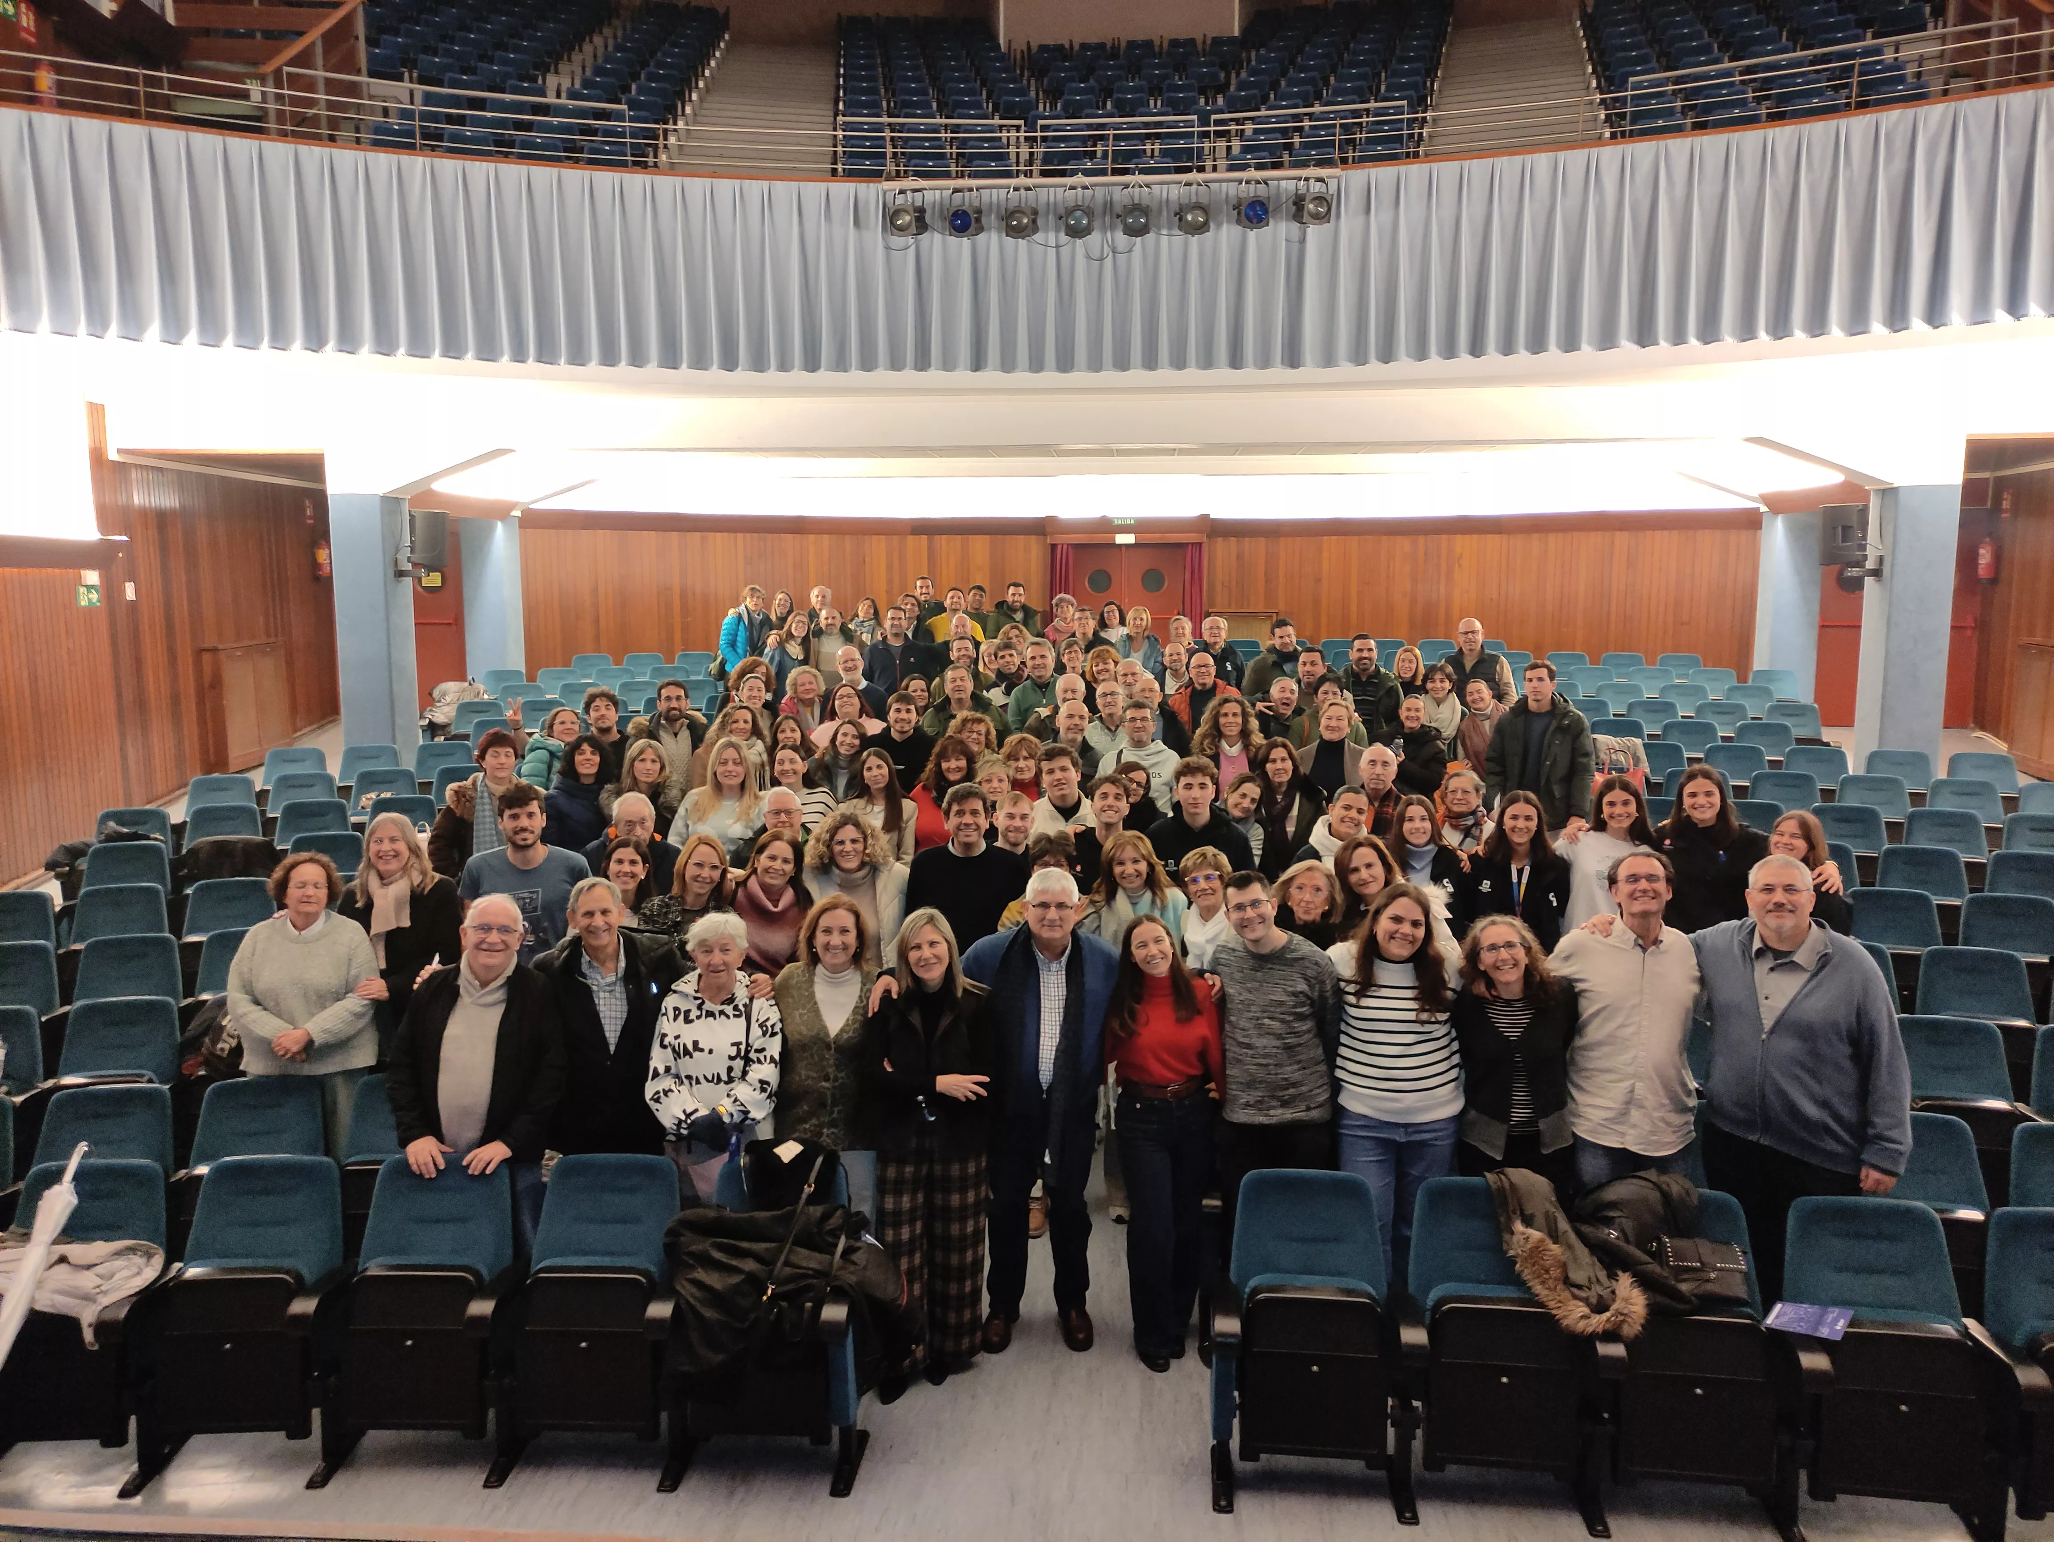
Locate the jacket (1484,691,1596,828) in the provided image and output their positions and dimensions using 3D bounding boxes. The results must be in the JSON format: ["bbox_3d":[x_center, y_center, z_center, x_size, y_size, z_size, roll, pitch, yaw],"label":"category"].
[{"bbox_3d":[3.354,-0.058,9.675,0.700,0.860,0.380,3,8,21],"label":"jacket"}]

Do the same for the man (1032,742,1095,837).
[{"bbox_3d":[0.177,0.759,7.721,0.520,1.806,0.340,0,8,3],"label":"man"}]

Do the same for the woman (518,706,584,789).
[{"bbox_3d":[-3.078,0.383,9.906,0.520,1.595,0.380,-4,9,-27],"label":"woman"}]

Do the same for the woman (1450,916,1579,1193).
[{"bbox_3d":[1.616,1.273,4.924,0.480,1.620,0.330,2,7,16],"label":"woman"}]

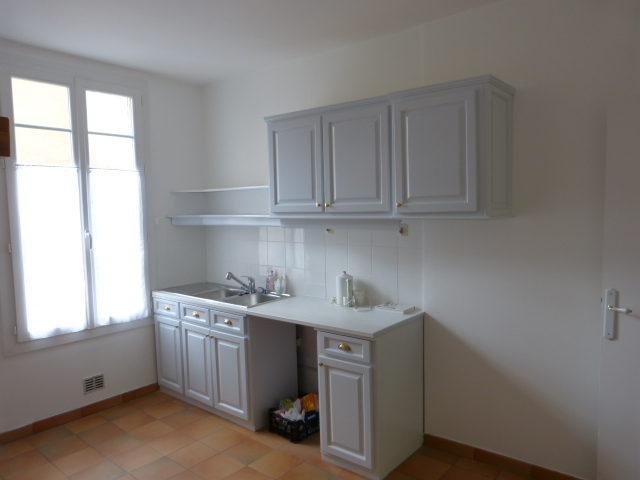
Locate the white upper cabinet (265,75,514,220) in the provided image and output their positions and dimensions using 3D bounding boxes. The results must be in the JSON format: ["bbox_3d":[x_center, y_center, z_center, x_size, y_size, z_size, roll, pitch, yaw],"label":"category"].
[{"bbox_3d":[0.350,-0.489,2.910,1.563,0.698,0.400,2,5,39],"label":"white upper cabinet"}]

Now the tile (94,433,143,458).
[{"bbox_3d":[-1.340,1.377,3.084,0.244,0.012,0.244,2,5,40],"label":"tile"}]

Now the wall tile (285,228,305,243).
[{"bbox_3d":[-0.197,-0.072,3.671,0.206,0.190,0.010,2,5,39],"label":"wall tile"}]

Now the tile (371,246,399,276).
[{"bbox_3d":[0.436,0.150,3.148,0.203,0.200,0.010,2,5,40],"label":"tile"}]

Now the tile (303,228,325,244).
[{"bbox_3d":[-0.042,-0.069,3.534,0.203,0.200,0.010,2,5,40],"label":"tile"}]

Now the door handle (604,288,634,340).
[{"bbox_3d":[1.420,0.365,2.193,0.122,0.250,0.065,2,5,39],"label":"door handle"}]

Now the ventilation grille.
[{"bbox_3d":[-1.737,1.114,3.567,0.015,0.125,0.162,2,5,39],"label":"ventilation grille"}]

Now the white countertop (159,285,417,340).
[{"bbox_3d":[-0.384,0.477,3.479,2.246,0.036,0.600,2,5,39],"label":"white countertop"}]

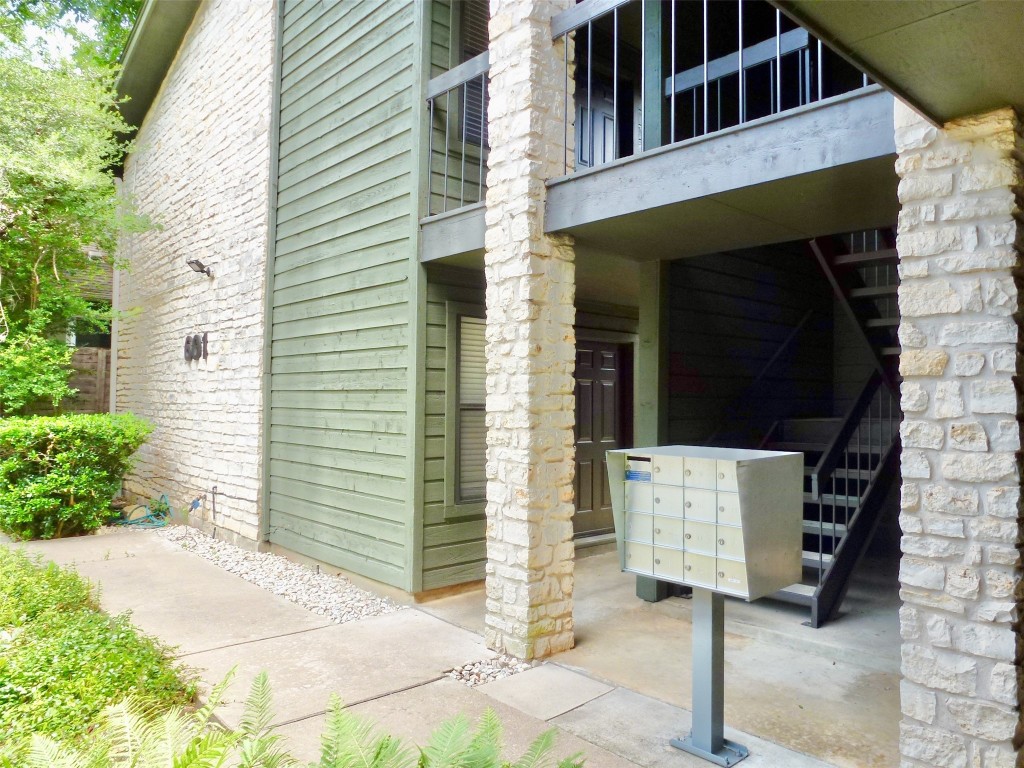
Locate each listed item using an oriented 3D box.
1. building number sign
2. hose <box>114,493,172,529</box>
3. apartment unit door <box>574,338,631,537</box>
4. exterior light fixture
[{"bbox_3d":[-3.981,-0.465,8.942,0.050,0.310,0.740,2,-2,-43],"label":"building number sign"},{"bbox_3d":[-4.669,1.627,9.014,0.700,0.280,0.620,2,-2,-43],"label":"hose"},{"bbox_3d":[0.923,0.580,7.528,0.910,2.040,0.060,2,-2,-43],"label":"apartment unit door"},{"bbox_3d":[-3.754,-1.396,8.572,0.220,0.200,0.240,2,-2,-43],"label":"exterior light fixture"}]

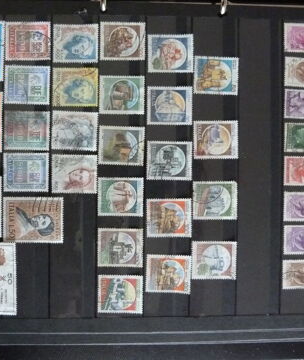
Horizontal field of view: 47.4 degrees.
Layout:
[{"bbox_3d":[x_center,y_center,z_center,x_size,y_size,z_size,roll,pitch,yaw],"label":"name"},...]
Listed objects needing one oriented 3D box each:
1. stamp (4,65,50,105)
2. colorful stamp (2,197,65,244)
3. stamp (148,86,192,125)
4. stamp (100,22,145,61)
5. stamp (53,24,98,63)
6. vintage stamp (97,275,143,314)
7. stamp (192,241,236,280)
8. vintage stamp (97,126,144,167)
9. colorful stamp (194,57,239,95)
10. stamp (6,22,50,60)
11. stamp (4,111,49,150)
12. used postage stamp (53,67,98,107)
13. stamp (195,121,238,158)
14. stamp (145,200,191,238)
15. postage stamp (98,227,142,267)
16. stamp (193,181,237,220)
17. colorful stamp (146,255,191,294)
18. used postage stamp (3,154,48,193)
[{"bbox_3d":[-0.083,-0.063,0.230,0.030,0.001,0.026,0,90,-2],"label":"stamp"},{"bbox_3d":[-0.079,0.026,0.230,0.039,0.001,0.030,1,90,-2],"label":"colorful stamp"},{"bbox_3d":[0.012,-0.050,0.233,0.030,0.001,0.025,0,90,-2],"label":"stamp"},{"bbox_3d":[-0.020,-0.093,0.232,0.030,0.001,0.025,0,90,-2],"label":"stamp"},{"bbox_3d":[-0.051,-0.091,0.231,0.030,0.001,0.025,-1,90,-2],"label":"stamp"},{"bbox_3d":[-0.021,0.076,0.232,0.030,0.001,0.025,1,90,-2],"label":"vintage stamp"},{"bbox_3d":[0.042,0.054,0.234,0.030,0.001,0.025,1,90,-2],"label":"stamp"},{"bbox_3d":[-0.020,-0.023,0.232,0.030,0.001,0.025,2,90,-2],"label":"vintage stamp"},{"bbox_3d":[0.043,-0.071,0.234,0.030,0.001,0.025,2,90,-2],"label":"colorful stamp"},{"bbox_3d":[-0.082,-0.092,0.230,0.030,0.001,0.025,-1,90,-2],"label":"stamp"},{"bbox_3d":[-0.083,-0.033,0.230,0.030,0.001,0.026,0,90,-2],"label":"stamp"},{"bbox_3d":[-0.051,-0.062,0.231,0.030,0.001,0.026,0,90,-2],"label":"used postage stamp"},{"bbox_3d":[0.043,-0.027,0.234,0.030,0.001,0.025,0,90,-2],"label":"stamp"},{"bbox_3d":[0.012,0.026,0.233,0.030,0.001,0.025,0,90,-2],"label":"stamp"},{"bbox_3d":[-0.021,0.045,0.232,0.030,0.001,0.025,0,90,-2],"label":"postage stamp"},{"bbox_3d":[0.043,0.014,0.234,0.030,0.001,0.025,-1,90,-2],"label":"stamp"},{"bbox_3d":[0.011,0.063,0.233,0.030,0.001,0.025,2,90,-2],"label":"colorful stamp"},{"bbox_3d":[-0.084,-0.005,0.231,0.030,0.001,0.025,0,90,-2],"label":"used postage stamp"}]

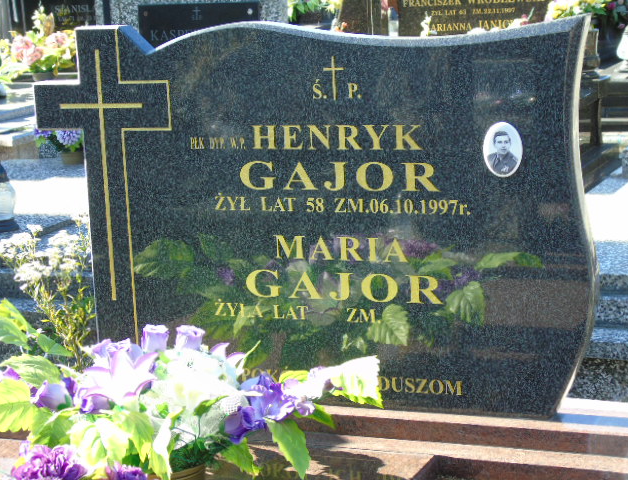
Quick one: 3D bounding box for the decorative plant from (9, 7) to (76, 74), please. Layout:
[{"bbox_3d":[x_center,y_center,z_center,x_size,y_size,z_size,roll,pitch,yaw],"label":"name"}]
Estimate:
[{"bbox_3d":[-1.282,-0.940,7.200,0.320,0.340,0.280,1,15,21],"label":"decorative plant"}]

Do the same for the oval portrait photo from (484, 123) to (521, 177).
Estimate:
[{"bbox_3d":[0.401,-0.192,3.219,0.088,0.119,0.010,1,13,21],"label":"oval portrait photo"}]

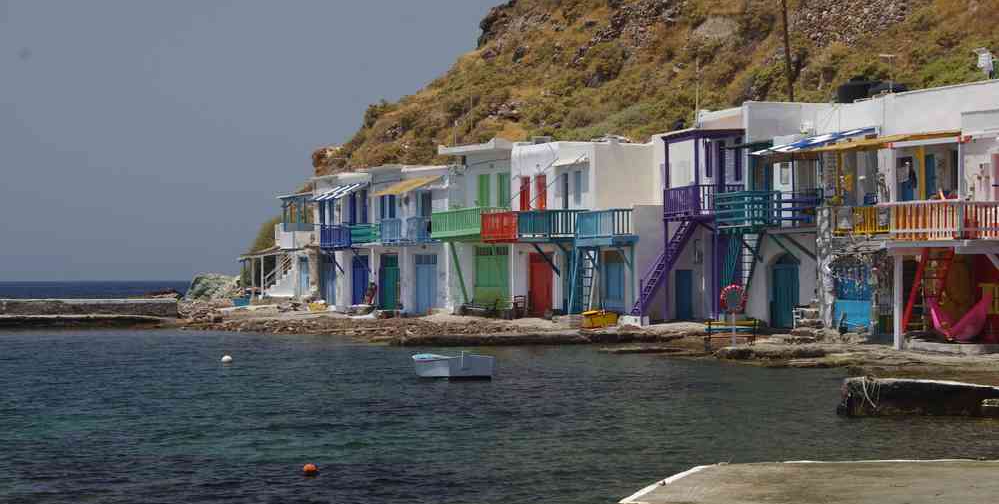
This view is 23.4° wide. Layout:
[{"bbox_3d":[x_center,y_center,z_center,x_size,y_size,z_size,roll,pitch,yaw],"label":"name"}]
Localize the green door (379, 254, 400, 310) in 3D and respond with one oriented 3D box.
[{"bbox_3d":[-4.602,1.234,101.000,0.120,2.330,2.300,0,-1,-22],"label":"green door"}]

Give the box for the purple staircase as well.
[{"bbox_3d":[5.353,0.539,78.800,2.000,3.050,0.800,0,-1,-24],"label":"purple staircase"}]

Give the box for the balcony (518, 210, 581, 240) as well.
[{"bbox_3d":[1.723,-0.932,84.900,1.150,1.080,2.800,0,-1,-22],"label":"balcony"}]

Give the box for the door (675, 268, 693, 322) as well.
[{"bbox_3d":[6.162,1.457,80.850,0.130,1.764,1.029,0,-1,-22],"label":"door"}]

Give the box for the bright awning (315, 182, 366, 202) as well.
[{"bbox_3d":[-6.760,-2.556,102.000,1.200,0.650,2.500,0,-1,-24],"label":"bright awning"}]

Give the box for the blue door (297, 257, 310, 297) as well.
[{"bbox_3d":[-9.309,1.211,114.660,0.150,1.911,1.176,0,-1,-27],"label":"blue door"}]

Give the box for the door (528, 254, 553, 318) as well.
[{"bbox_3d":[1.496,1.207,87.000,0.120,2.300,2.100,0,-1,-22],"label":"door"}]

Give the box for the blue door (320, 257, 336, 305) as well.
[{"bbox_3d":[-7.844,1.330,110.740,0.150,2.205,1.568,0,-1,-26],"label":"blue door"}]

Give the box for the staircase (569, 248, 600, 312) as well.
[{"bbox_3d":[3.018,1.042,86.730,0.882,2.401,0.931,0,-1,-24],"label":"staircase"}]

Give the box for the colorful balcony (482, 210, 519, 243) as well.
[{"bbox_3d":[0.457,-0.878,87.003,1.050,1.050,3.100,0,-1,-24],"label":"colorful balcony"}]

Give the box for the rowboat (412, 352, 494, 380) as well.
[{"bbox_3d":[-1.243,2.661,56.600,1.200,0.600,2.750,0,-1,-30],"label":"rowboat"}]

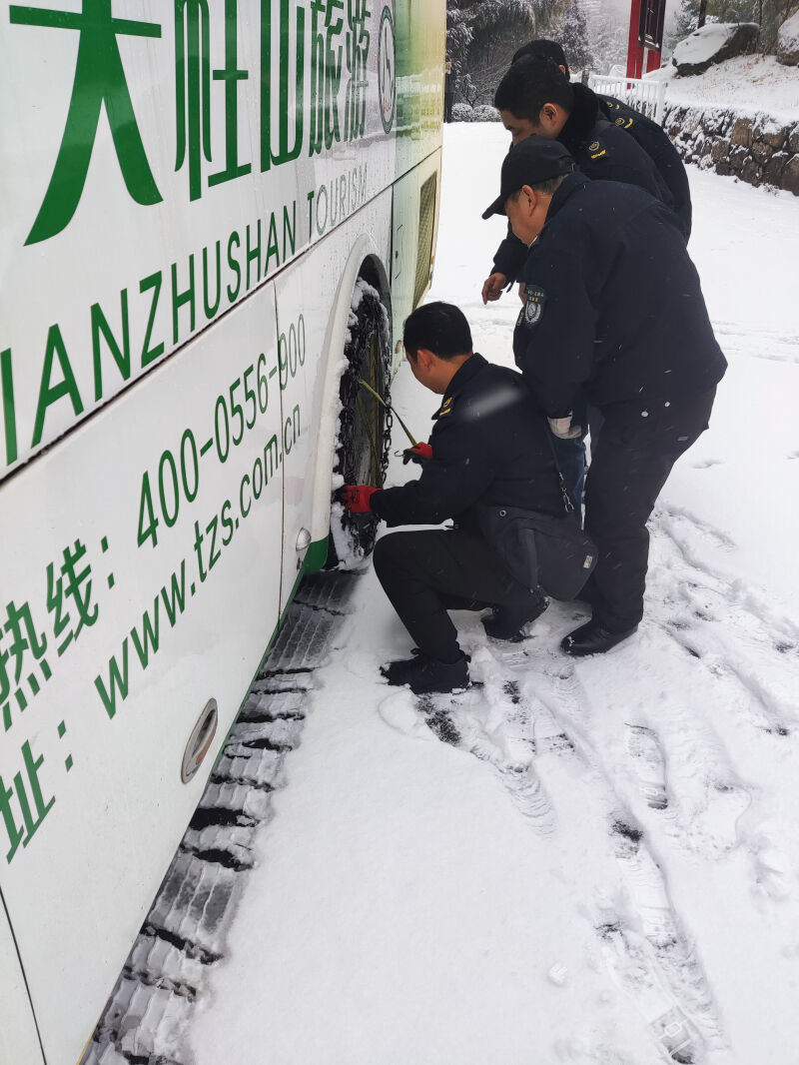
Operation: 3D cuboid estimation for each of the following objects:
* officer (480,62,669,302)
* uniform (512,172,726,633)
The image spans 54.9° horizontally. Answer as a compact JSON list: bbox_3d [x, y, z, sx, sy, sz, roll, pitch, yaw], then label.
[{"bbox_3d":[0.550,-0.557,2.480,0.650,1.650,0.560,3,30,6],"label":"officer"},{"bbox_3d":[0.610,-0.293,2.250,0.640,1.380,0.530,1,30,2],"label":"uniform"}]

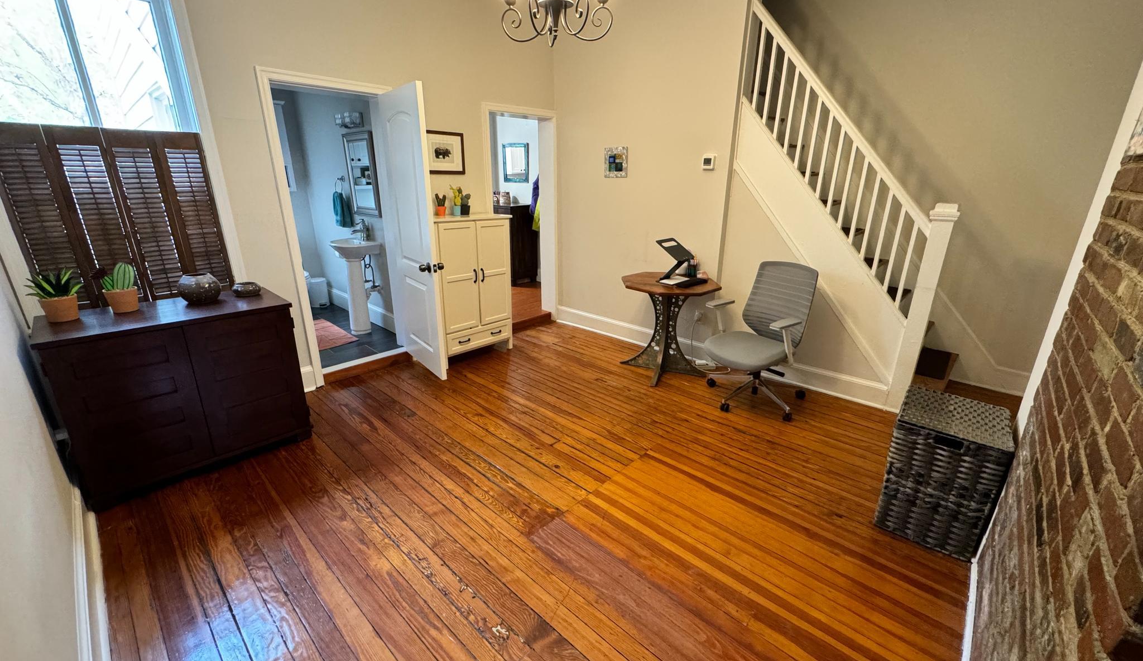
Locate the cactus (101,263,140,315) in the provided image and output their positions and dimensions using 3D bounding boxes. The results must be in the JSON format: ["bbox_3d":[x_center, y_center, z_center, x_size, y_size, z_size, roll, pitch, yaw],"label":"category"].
[{"bbox_3d":[-2.436,-0.230,2.495,0.125,0.266,0.138,17,25,40],"label":"cactus"}]

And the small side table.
[{"bbox_3d":[0.771,-0.024,3.797,0.750,0.760,0.750,8,20,19],"label":"small side table"}]

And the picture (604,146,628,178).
[{"bbox_3d":[0.398,-1.530,4.206,0.264,0.258,0.021,17,25,40],"label":"picture"}]

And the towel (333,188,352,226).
[{"bbox_3d":[-2.203,-1.170,4.449,0.139,0.336,0.075,17,25,40],"label":"towel"}]

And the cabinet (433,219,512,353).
[{"bbox_3d":[-0.939,-0.370,4.144,0.387,1.250,0.784,17,25,40],"label":"cabinet"}]

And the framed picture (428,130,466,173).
[{"bbox_3d":[-1.036,-1.443,3.762,0.022,0.324,0.398,17,25,40],"label":"framed picture"}]

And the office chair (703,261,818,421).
[{"bbox_3d":[1.309,0.054,3.259,0.671,0.972,0.640,-11,22,-30],"label":"office chair"}]

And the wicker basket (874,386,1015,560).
[{"bbox_3d":[1.801,0.665,2.266,0.389,0.572,0.467,16,24,37],"label":"wicker basket"}]

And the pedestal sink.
[{"bbox_3d":[-1.948,-0.376,4.210,0.498,0.845,0.387,16,24,38],"label":"pedestal sink"}]

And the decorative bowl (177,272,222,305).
[{"bbox_3d":[-2.094,-0.234,2.613,0.198,0.148,0.198,17,25,40],"label":"decorative bowl"}]

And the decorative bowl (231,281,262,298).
[{"bbox_3d":[-1.948,-0.246,2.776,0.148,0.068,0.148,17,25,40],"label":"decorative bowl"}]

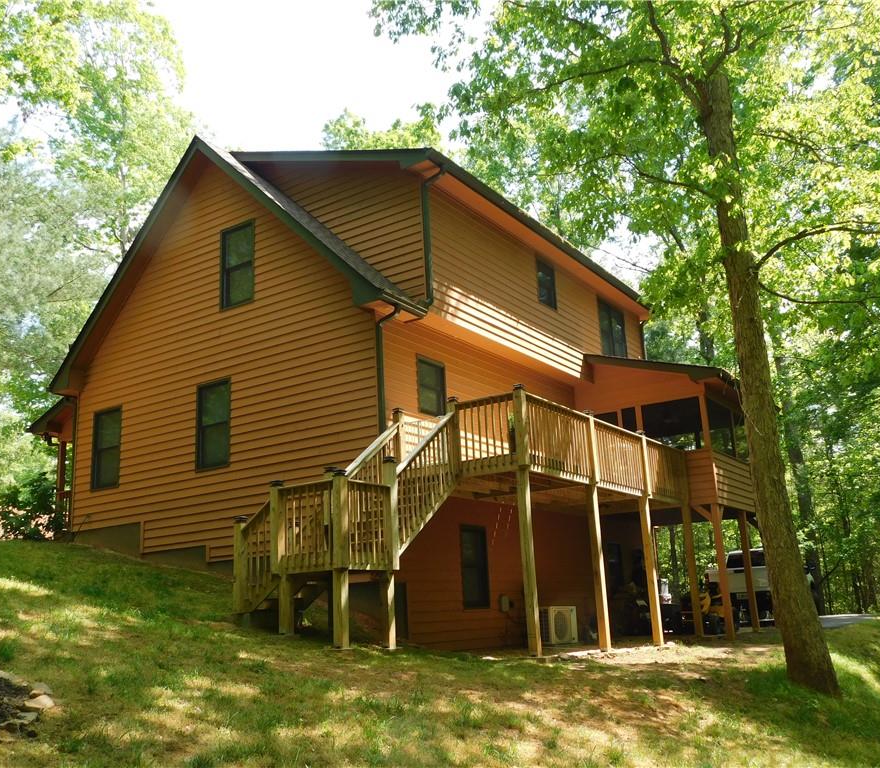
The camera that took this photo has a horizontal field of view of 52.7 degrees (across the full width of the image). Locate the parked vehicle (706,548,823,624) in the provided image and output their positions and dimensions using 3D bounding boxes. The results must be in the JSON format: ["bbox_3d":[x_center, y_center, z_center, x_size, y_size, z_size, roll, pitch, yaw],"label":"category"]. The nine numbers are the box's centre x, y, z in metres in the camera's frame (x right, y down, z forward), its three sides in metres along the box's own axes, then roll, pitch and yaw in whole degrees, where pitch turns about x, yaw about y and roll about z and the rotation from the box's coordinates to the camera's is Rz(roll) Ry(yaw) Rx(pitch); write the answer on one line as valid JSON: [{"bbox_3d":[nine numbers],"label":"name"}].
[{"bbox_3d":[9.300,5.810,25.479,2.050,1.980,5.900,-10,-16,26],"label":"parked vehicle"}]

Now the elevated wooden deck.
[{"bbox_3d":[1.277,2.613,15.268,3.039,3.978,10.188,-12,-17,32],"label":"elevated wooden deck"}]

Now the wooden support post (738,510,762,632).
[{"bbox_3d":[6.866,4.126,19.768,0.145,2.619,0.145,-12,-17,32],"label":"wooden support post"}]

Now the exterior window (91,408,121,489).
[{"bbox_3d":[-6.730,1.311,17.915,0.893,1.635,0.100,-12,-17,32],"label":"exterior window"}]

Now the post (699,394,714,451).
[{"bbox_3d":[5.683,0.816,19.030,0.145,1.293,0.145,-12,-17,32],"label":"post"}]

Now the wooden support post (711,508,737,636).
[{"bbox_3d":[5.835,3.825,18.246,0.145,2.702,0.145,-12,-17,32],"label":"wooden support post"}]

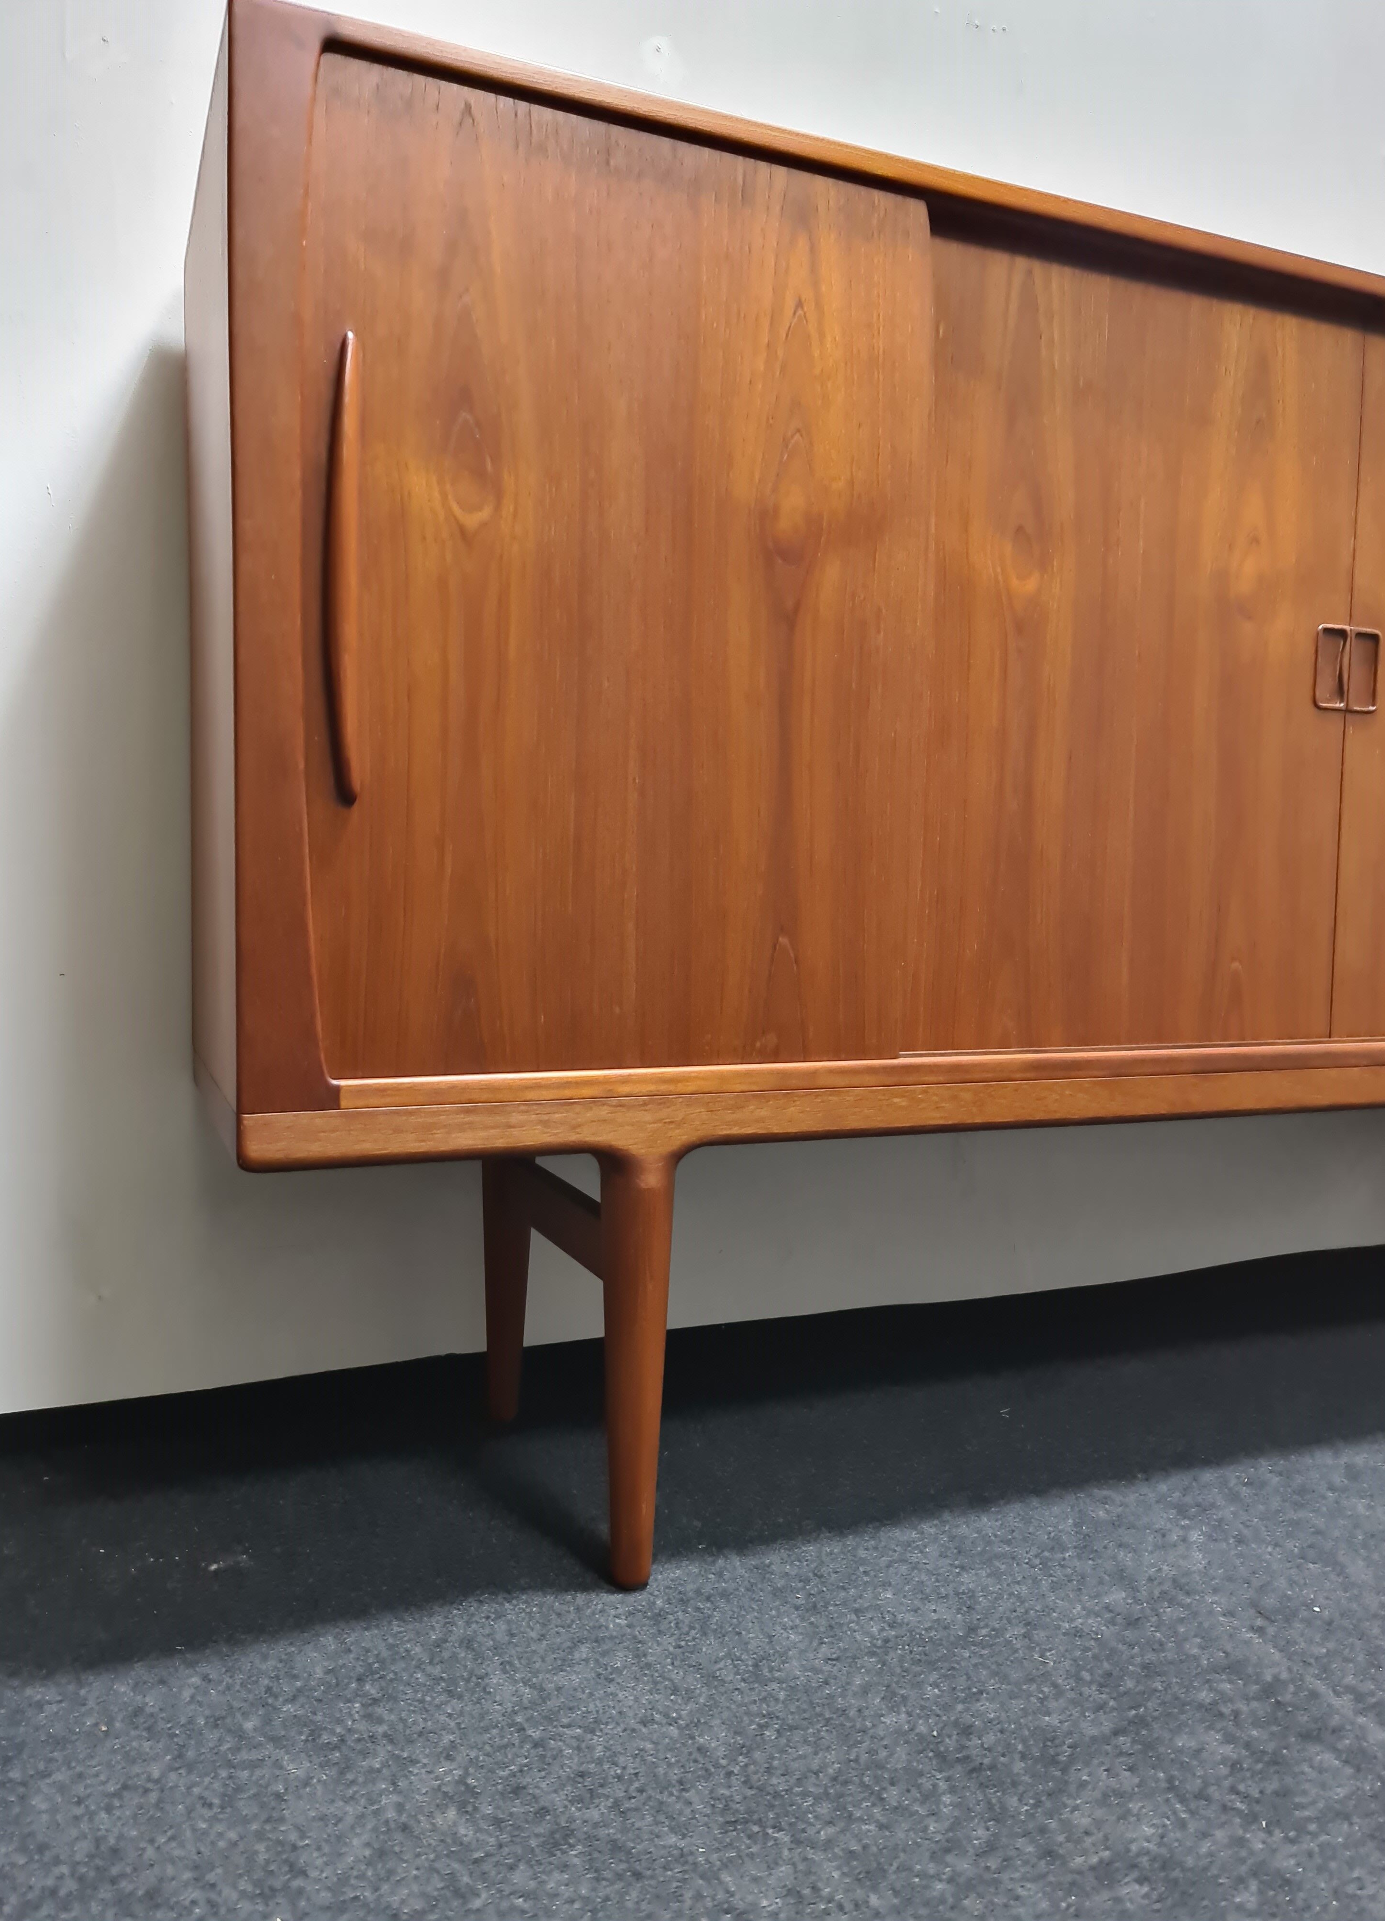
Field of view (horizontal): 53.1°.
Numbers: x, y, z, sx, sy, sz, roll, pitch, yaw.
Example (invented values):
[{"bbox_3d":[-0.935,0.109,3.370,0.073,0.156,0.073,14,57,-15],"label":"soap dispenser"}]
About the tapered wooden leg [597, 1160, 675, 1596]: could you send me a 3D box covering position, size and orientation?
[{"bbox_3d":[-0.044,0.308,1.049,0.055,0.335,0.055,1,3,0],"label":"tapered wooden leg"}]

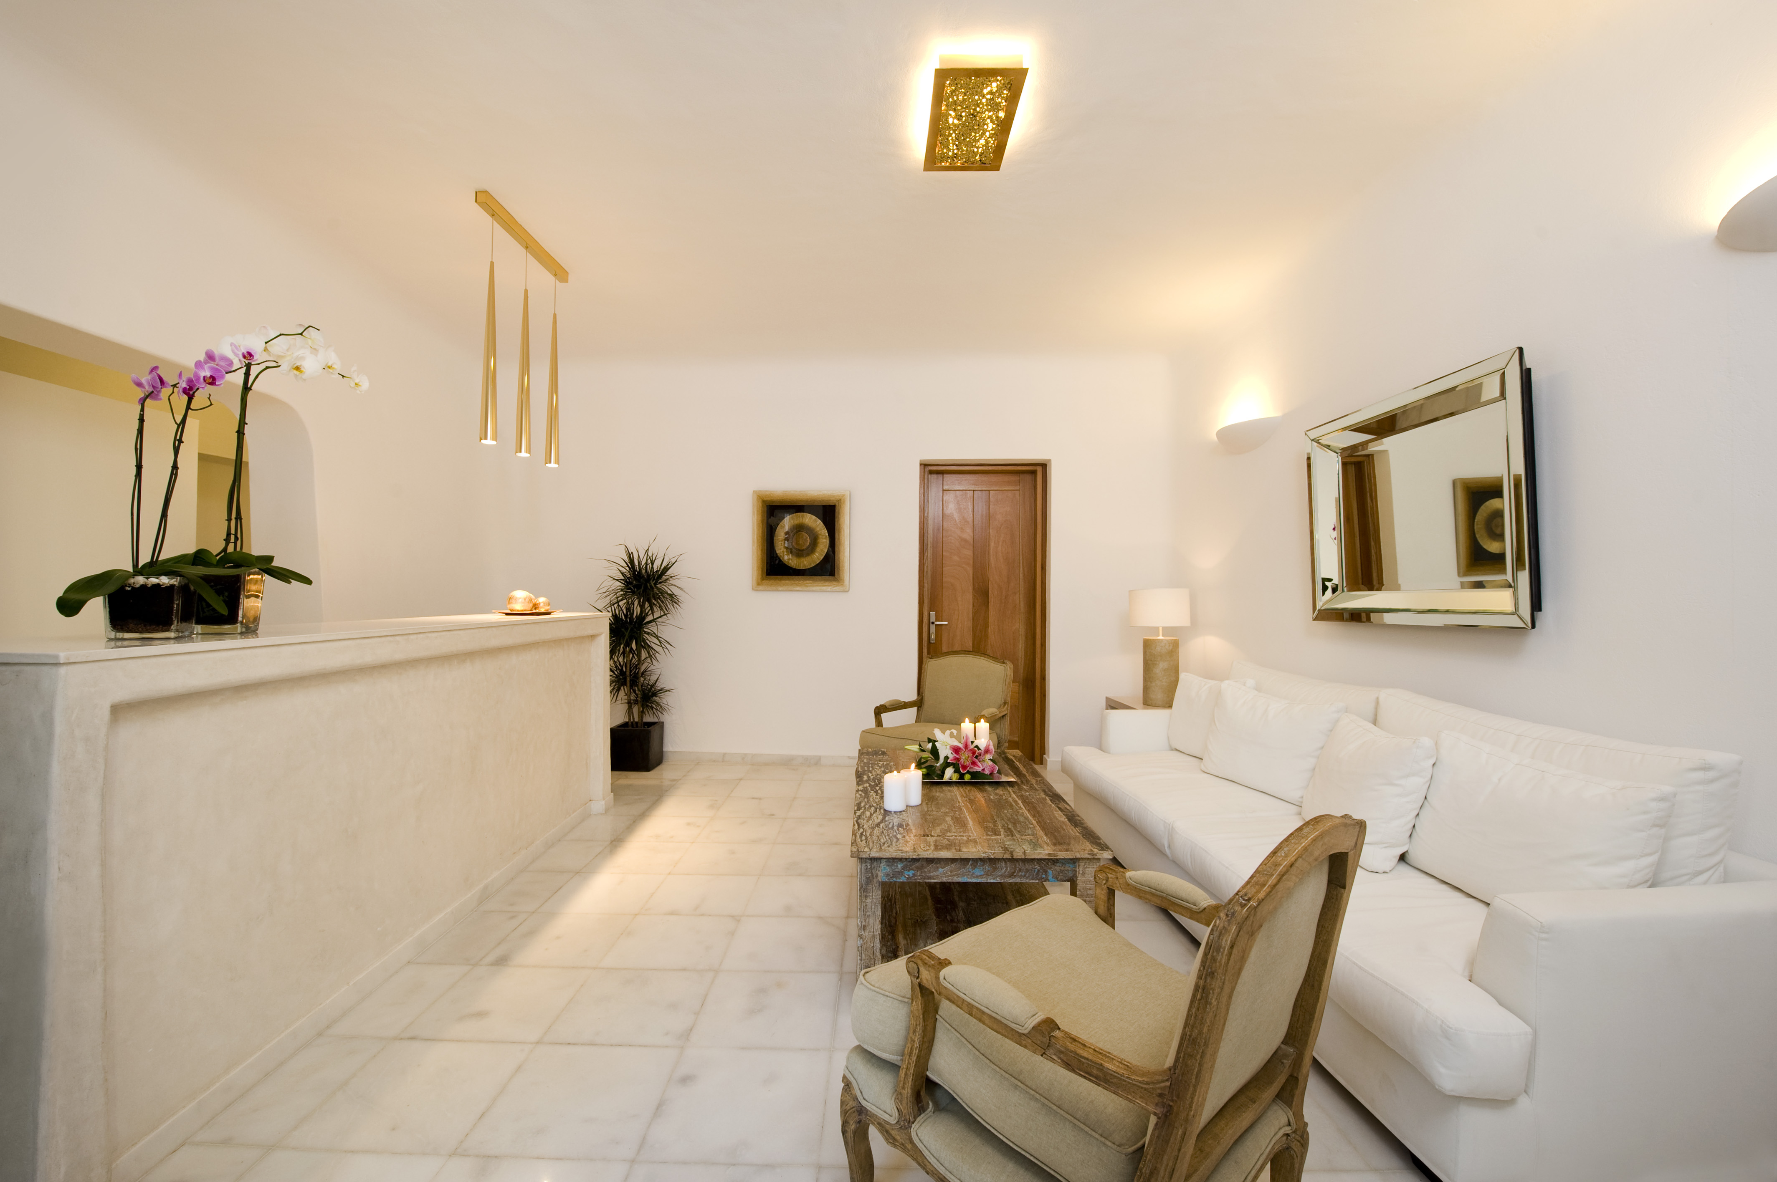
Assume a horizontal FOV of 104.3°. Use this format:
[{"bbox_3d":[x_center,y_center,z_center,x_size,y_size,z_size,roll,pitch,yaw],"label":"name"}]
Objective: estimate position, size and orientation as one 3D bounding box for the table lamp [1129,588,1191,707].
[{"bbox_3d":[1.742,0.356,4.420,0.365,0.723,0.365,1,0,0],"label":"table lamp"}]

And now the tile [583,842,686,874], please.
[{"bbox_3d":[-1.136,1.216,3.139,0.393,0.015,0.369,1,0,0],"label":"tile"}]

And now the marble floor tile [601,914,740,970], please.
[{"bbox_3d":[-0.759,1.250,2.452,0.400,0.015,0.385,1,0,0],"label":"marble floor tile"}]

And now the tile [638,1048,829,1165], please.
[{"bbox_3d":[-0.354,1.261,1.698,0.400,0.020,0.390,1,0,0],"label":"tile"}]

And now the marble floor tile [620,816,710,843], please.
[{"bbox_3d":[-1.167,1.260,3.631,0.400,0.020,0.390,1,0,0],"label":"marble floor tile"}]

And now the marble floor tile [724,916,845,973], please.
[{"bbox_3d":[-0.358,1.256,2.452,0.400,0.015,0.385,1,0,0],"label":"marble floor tile"}]

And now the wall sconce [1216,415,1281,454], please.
[{"bbox_3d":[1.975,-0.839,3.865,0.180,0.135,0.490,1,0,0],"label":"wall sconce"}]

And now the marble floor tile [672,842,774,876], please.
[{"bbox_3d":[-0.743,1.225,3.140,0.393,0.015,0.369,1,0,0],"label":"marble floor tile"}]

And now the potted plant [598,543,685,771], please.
[{"bbox_3d":[-1.690,0.420,4.636,0.620,1.550,0.560,1,0,0],"label":"potted plant"}]

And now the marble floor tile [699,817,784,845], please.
[{"bbox_3d":[-0.769,1.266,3.630,0.400,0.020,0.390,1,0,0],"label":"marble floor tile"}]

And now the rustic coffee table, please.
[{"bbox_3d":[0.272,1.030,2.790,0.810,0.460,1.360,1,0,-2],"label":"rustic coffee table"}]

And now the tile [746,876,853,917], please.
[{"bbox_3d":[-0.350,1.234,2.772,0.393,0.015,0.369,1,0,0],"label":"tile"}]

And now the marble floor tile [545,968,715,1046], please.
[{"bbox_3d":[-0.763,1.257,2.086,0.400,0.020,0.390,1,0,0],"label":"marble floor tile"}]

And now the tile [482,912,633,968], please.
[{"bbox_3d":[-1.171,1.253,2.471,0.400,0.020,0.390,1,0,0],"label":"tile"}]

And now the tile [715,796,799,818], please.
[{"bbox_3d":[-0.745,1.224,3.877,0.393,0.015,0.369,1,0,0],"label":"tile"}]

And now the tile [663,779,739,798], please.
[{"bbox_3d":[-1.158,1.245,4.334,0.400,0.015,0.385,1,0,0],"label":"tile"}]

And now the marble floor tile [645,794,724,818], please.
[{"bbox_3d":[-1.137,1.216,3.876,0.393,0.015,0.369,1,0,0],"label":"marble floor tile"}]

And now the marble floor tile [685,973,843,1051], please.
[{"bbox_3d":[-0.348,1.234,2.035,0.393,0.015,0.369,1,0,0],"label":"marble floor tile"}]

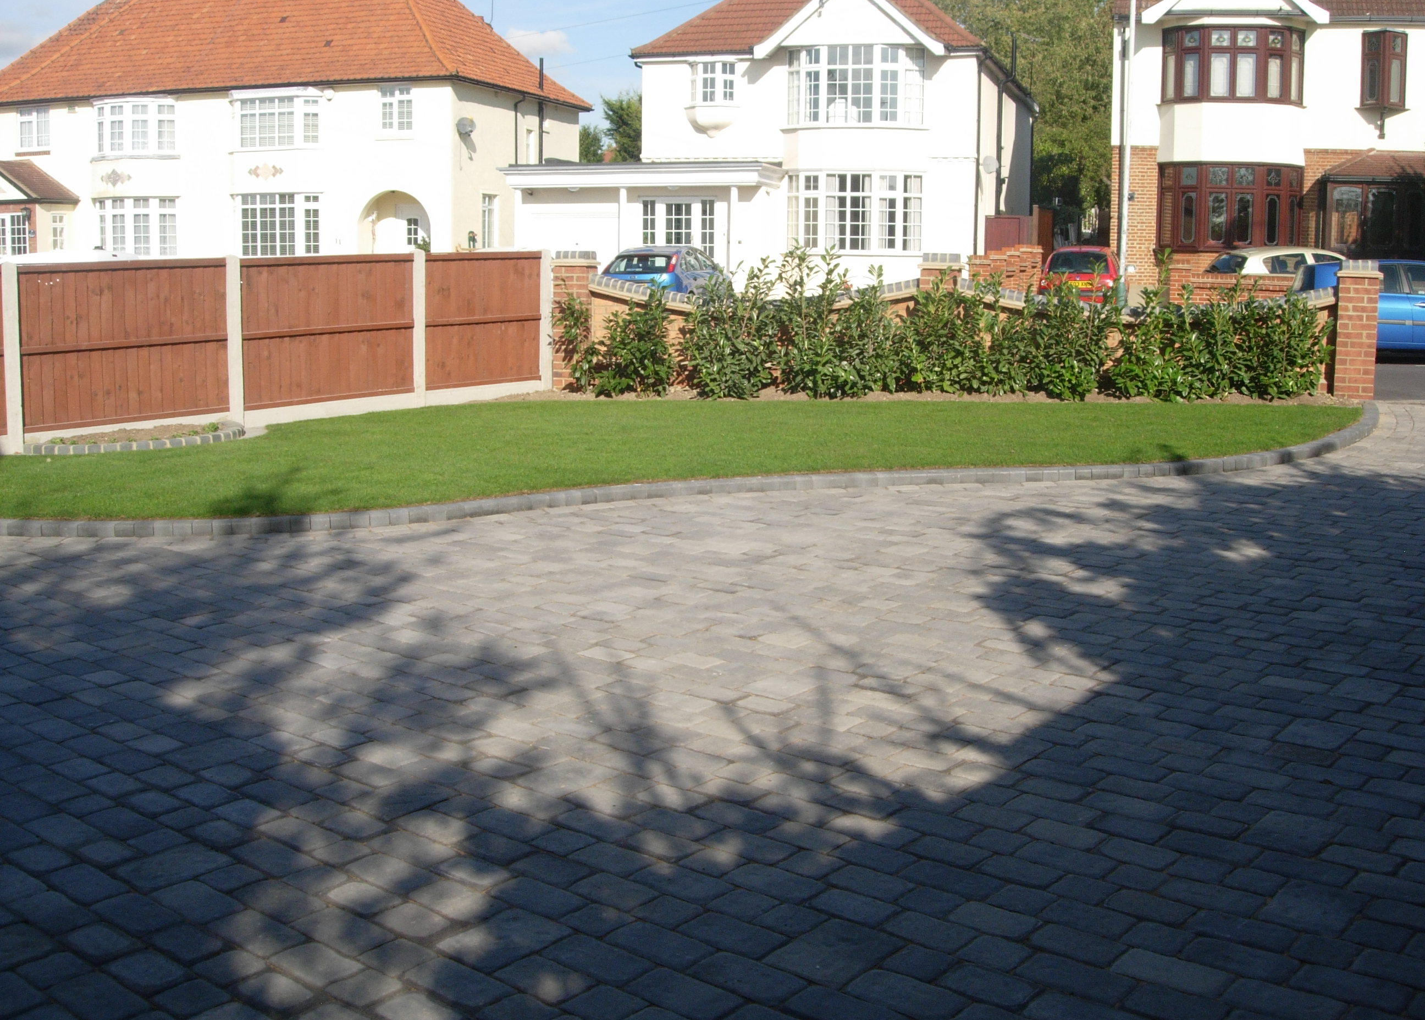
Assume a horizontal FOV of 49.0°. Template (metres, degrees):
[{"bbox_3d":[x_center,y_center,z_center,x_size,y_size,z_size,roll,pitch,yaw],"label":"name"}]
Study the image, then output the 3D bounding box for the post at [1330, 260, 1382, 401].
[{"bbox_3d":[5.390,-1.500,13.080,0.390,1.180,0.390,3,9,17],"label":"post"}]

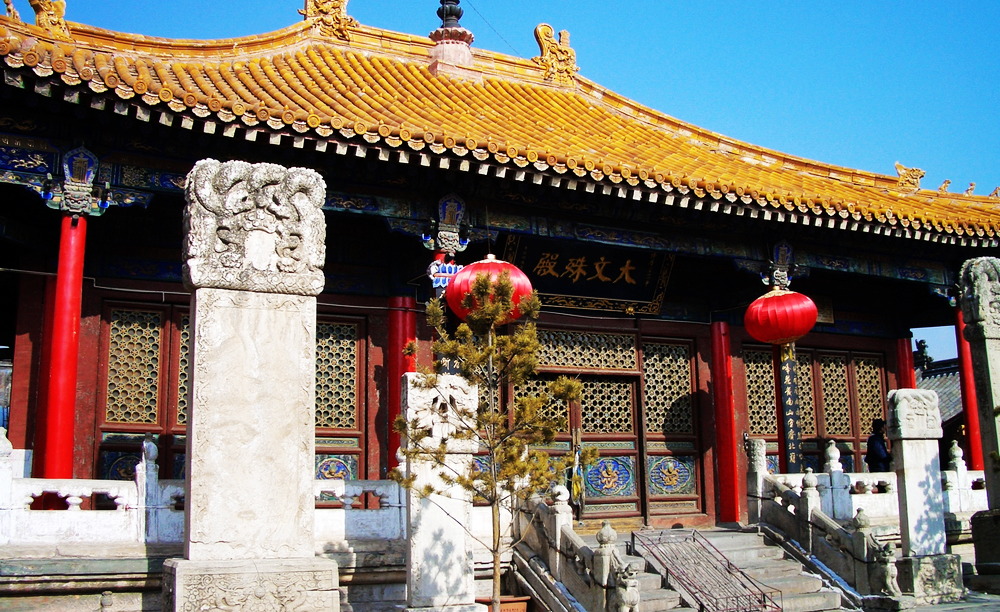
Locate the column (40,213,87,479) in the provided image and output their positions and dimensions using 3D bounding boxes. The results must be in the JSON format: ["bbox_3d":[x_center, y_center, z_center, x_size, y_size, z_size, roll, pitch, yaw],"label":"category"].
[{"bbox_3d":[-4.639,0.752,10.783,0.277,3.588,0.277,4,-13,-26],"label":"column"}]

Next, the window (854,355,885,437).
[{"bbox_3d":[6.587,1.604,18.011,0.637,1.417,0.080,4,-13,-26],"label":"window"}]

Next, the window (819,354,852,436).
[{"bbox_3d":[5.683,1.502,17.111,0.656,1.388,0.080,4,-13,-26],"label":"window"}]

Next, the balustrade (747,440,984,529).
[{"bbox_3d":[5.906,2.655,15.476,5.395,1.222,0.260,4,-13,-26],"label":"balustrade"}]

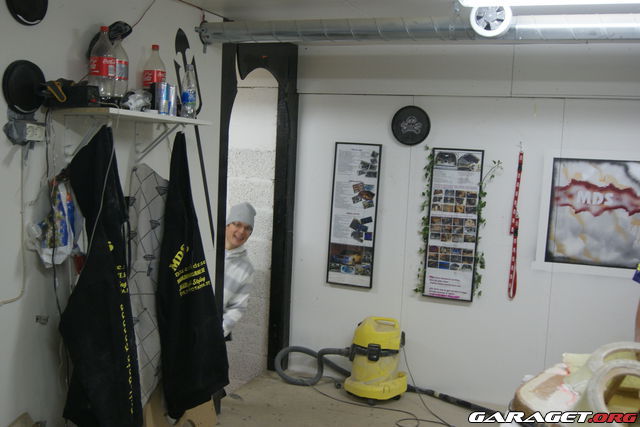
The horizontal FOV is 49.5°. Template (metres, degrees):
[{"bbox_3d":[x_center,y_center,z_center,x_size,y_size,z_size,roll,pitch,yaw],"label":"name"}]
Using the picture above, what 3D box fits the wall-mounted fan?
[{"bbox_3d":[0.701,-0.802,2.838,0.166,0.166,0.090,5,5,21],"label":"wall-mounted fan"}]

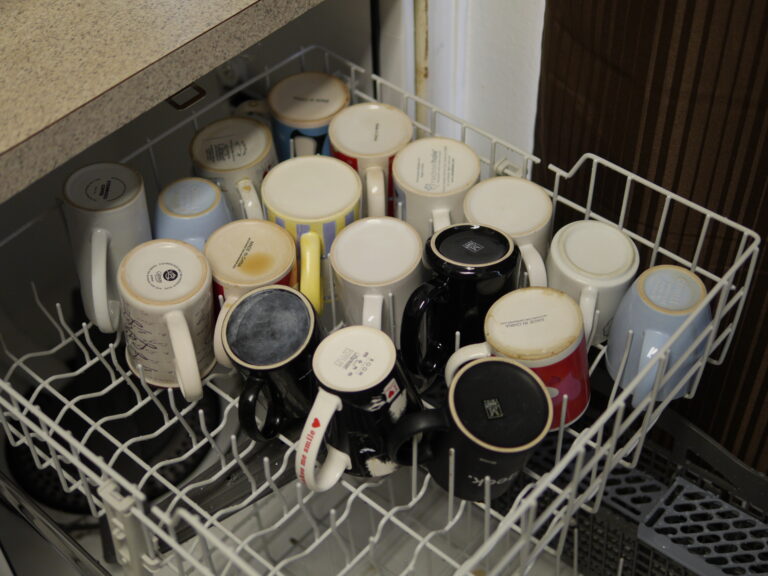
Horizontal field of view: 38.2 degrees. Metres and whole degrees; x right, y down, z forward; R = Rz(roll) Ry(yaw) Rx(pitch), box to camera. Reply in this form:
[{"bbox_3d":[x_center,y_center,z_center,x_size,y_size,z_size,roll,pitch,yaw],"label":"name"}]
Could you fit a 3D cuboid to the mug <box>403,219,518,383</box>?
[{"bbox_3d":[0.063,0.015,0.987,0.114,0.114,0.082,-24,42,-33],"label":"mug"}]

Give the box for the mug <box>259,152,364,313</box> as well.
[{"bbox_3d":[-0.068,-0.044,1.050,0.093,0.100,0.130,-1,46,-5],"label":"mug"}]

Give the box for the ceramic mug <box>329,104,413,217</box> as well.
[{"bbox_3d":[-0.012,-0.111,1.118,0.083,0.096,0.117,-3,47,-4],"label":"ceramic mug"}]

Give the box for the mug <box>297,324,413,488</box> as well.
[{"bbox_3d":[-0.030,0.106,0.920,0.082,0.109,0.120,27,55,28],"label":"mug"}]

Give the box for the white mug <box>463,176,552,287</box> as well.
[{"bbox_3d":[0.123,-0.033,1.060,0.083,0.096,0.117,-16,48,-14],"label":"white mug"}]

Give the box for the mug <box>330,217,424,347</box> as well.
[{"bbox_3d":[-0.005,0.011,0.997,0.083,0.096,0.117,1,49,5],"label":"mug"}]

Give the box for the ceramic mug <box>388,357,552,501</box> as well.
[{"bbox_3d":[0.065,0.116,0.895,0.120,0.090,0.084,-3,57,-17],"label":"ceramic mug"}]

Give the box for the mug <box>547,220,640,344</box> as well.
[{"bbox_3d":[0.182,0.009,1.014,0.081,0.093,0.112,8,50,-2],"label":"mug"}]

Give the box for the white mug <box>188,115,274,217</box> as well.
[{"bbox_3d":[-0.138,-0.097,1.107,0.082,0.096,0.113,-19,48,-9],"label":"white mug"}]

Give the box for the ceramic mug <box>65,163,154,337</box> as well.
[{"bbox_3d":[-0.248,-0.025,1.009,0.073,0.148,0.106,4,44,1],"label":"ceramic mug"}]

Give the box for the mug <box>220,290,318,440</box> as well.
[{"bbox_3d":[-0.096,0.072,0.966,0.082,0.097,0.118,14,64,17],"label":"mug"}]

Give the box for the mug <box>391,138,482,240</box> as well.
[{"bbox_3d":[0.051,-0.072,1.076,0.083,0.096,0.114,-4,49,-5],"label":"mug"}]

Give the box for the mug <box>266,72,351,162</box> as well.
[{"bbox_3d":[-0.078,-0.153,1.168,0.083,0.096,0.114,3,48,2],"label":"mug"}]

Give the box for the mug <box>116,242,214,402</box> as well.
[{"bbox_3d":[-0.183,0.035,0.969,0.083,0.119,0.119,-14,57,-16],"label":"mug"}]

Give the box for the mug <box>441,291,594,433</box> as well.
[{"bbox_3d":[0.116,0.066,0.949,0.118,0.094,0.083,-15,44,-1],"label":"mug"}]

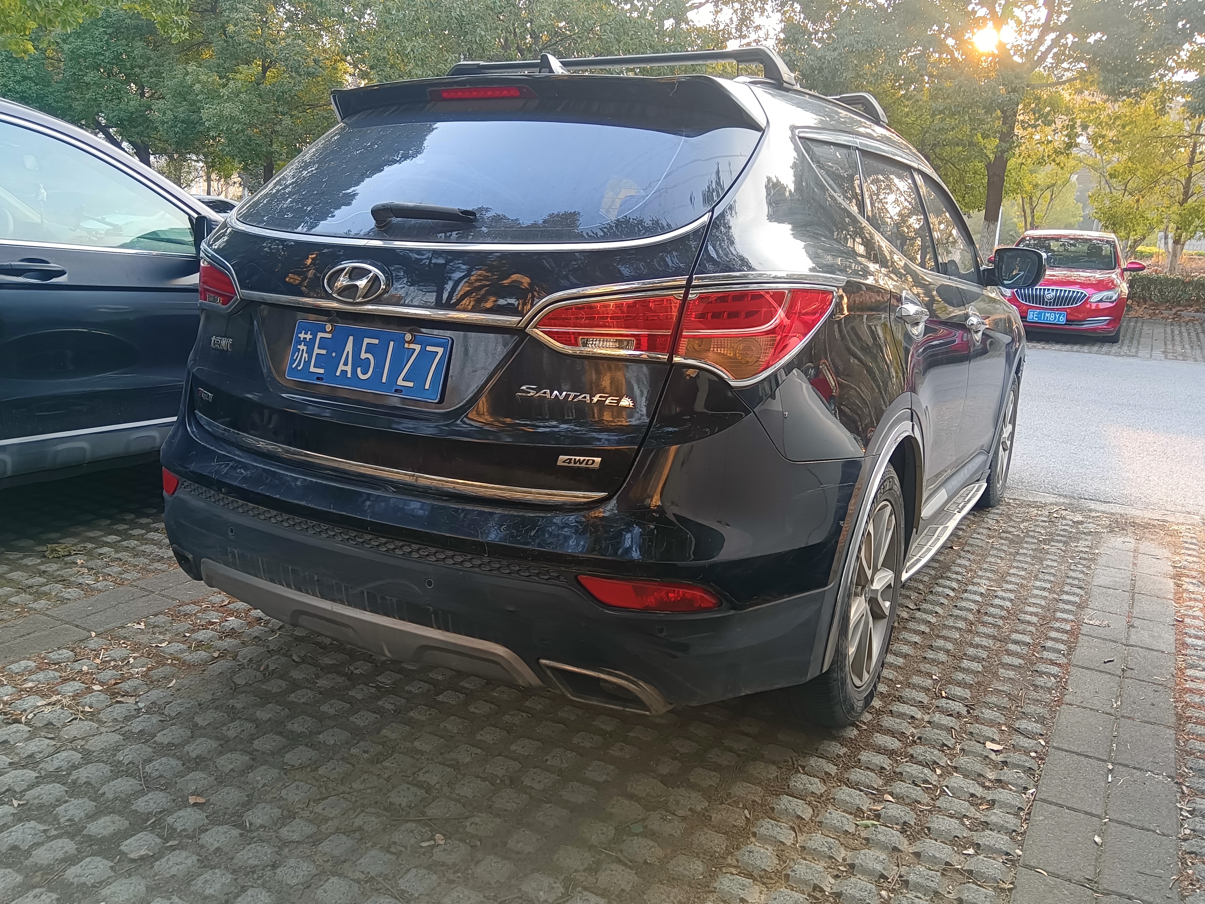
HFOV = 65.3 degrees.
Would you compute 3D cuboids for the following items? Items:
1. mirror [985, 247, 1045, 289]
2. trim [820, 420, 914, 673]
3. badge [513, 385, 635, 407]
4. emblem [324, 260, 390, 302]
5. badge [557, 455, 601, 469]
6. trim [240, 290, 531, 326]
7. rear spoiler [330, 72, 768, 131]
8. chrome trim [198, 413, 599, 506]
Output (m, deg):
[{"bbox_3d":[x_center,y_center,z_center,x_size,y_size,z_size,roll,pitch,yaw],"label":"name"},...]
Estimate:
[{"bbox_3d":[1.738,-0.770,3.953,0.230,0.185,0.130,10,14,29],"label":"mirror"},{"bbox_3d":[0.647,0.203,2.296,0.060,0.520,0.620,10,14,28],"label":"trim"},{"bbox_3d":[-0.051,-0.107,1.777,0.232,0.030,0.010,5,8,9],"label":"badge"},{"bbox_3d":[-0.513,-0.356,1.966,0.174,0.086,0.020,10,-5,29],"label":"emblem"},{"bbox_3d":[-0.042,0.021,1.768,0.098,0.023,0.008,6,13,15],"label":"badge"},{"bbox_3d":[-0.502,-0.301,1.989,0.820,0.040,0.065,10,14,28],"label":"trim"},{"bbox_3d":[-0.221,-0.857,2.323,1.290,0.120,0.280,10,14,29],"label":"rear spoiler"},{"bbox_3d":[-0.521,0.021,2.056,1.190,0.078,0.075,10,14,28],"label":"chrome trim"}]

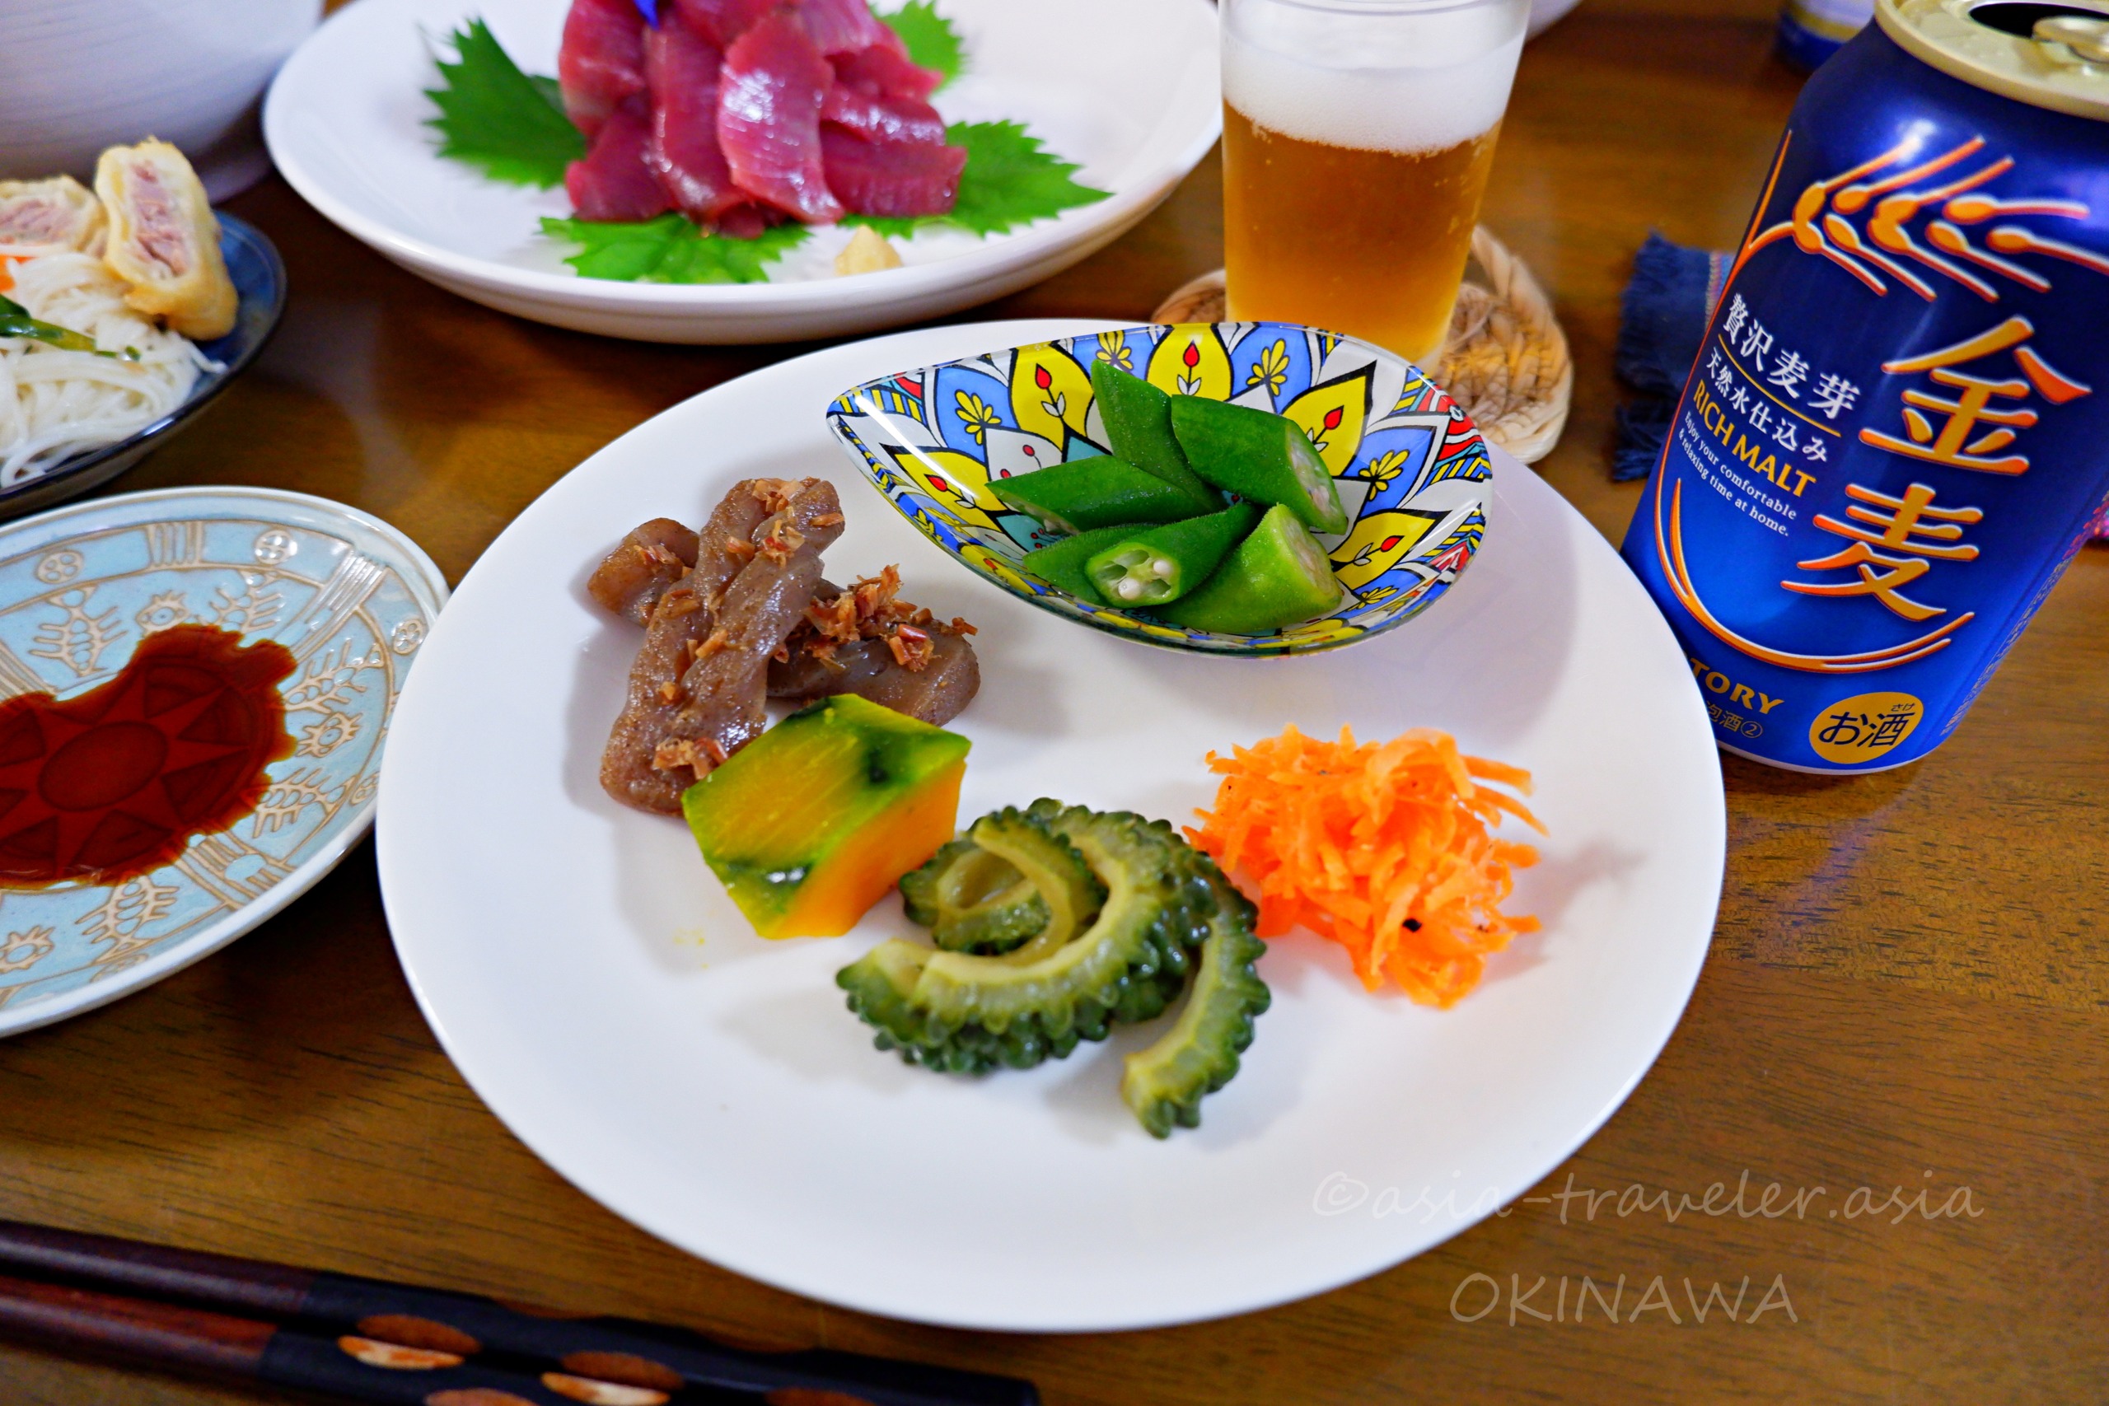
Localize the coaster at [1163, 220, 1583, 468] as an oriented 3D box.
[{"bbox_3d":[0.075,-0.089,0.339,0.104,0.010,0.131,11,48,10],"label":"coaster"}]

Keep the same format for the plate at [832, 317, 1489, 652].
[{"bbox_3d":[0.018,-0.037,0.267,0.129,0.029,0.100,6,47,6],"label":"plate"}]

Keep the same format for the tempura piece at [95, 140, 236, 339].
[{"bbox_3d":[-0.204,-0.106,0.310,0.022,0.039,0.024,-26,11,-18],"label":"tempura piece"}]

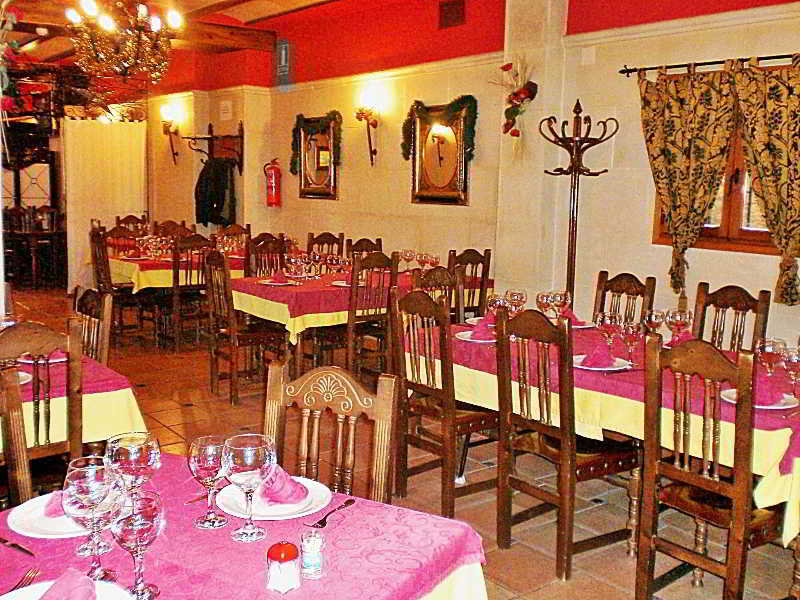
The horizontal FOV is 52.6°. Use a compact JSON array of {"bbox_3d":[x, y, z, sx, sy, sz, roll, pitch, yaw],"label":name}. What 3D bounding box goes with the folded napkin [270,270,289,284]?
[{"bbox_3d":[-0.844,-0.171,5.666,0.110,0.090,0.115,-6,10,-40],"label":"folded napkin"}]

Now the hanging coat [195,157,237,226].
[{"bbox_3d":[-2.120,-1.250,9.321,0.270,0.800,0.500,-6,11,-39],"label":"hanging coat"}]

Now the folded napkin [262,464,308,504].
[{"bbox_3d":[-0.266,0.413,1.873,0.100,0.075,0.080,7,10,30],"label":"folded napkin"}]

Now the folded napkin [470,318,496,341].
[{"bbox_3d":[0.414,0.146,3.868,0.120,0.085,0.135,-6,11,-39],"label":"folded napkin"}]

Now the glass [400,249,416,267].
[{"bbox_3d":[0.070,-0.292,6.447,0.110,0.203,0.110,1,8,0],"label":"glass"}]

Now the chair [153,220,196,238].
[{"bbox_3d":[-2.413,-0.309,9.004,0.395,1.020,0.480,-6,11,-39],"label":"chair"}]

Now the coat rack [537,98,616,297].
[{"bbox_3d":[1.086,-0.244,5.151,0.490,2.010,0.490,-6,10,-40],"label":"coat rack"}]

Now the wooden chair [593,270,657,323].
[{"bbox_3d":[1.087,0.390,4.539,0.480,1.020,0.395,-4,10,-33],"label":"wooden chair"}]

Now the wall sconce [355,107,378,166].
[{"bbox_3d":[-0.320,-1.562,7.729,0.190,0.540,0.160,-6,11,-39],"label":"wall sconce"}]

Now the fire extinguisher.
[{"bbox_3d":[-1.431,-1.339,9.220,0.160,0.540,0.170,-6,11,-39],"label":"fire extinguisher"}]

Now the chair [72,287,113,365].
[{"bbox_3d":[-1.486,0.466,3.412,0.450,1.020,0.410,-6,11,-39],"label":"chair"}]

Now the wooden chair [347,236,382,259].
[{"bbox_3d":[-0.163,0.007,7.064,0.395,1.020,0.480,-7,11,-42],"label":"wooden chair"}]

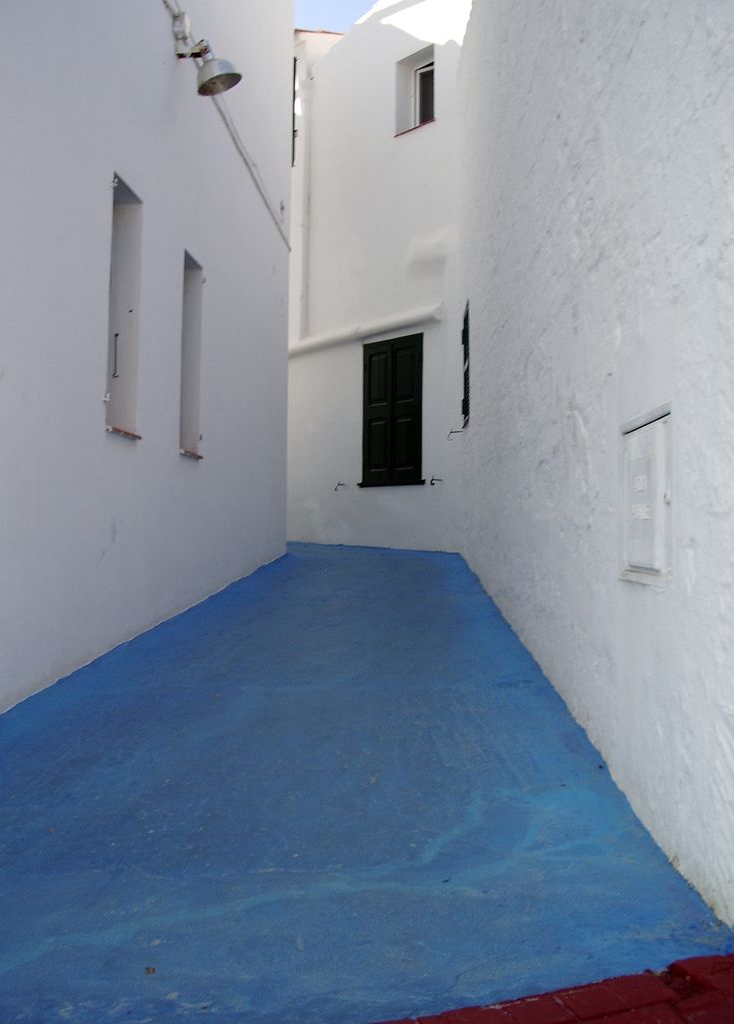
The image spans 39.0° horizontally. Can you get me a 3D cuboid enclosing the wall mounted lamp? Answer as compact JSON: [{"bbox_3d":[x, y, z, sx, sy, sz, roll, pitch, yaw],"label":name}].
[{"bbox_3d":[-1.177,-3.410,7.652,0.470,0.585,0.340,0,-2,4],"label":"wall mounted lamp"}]

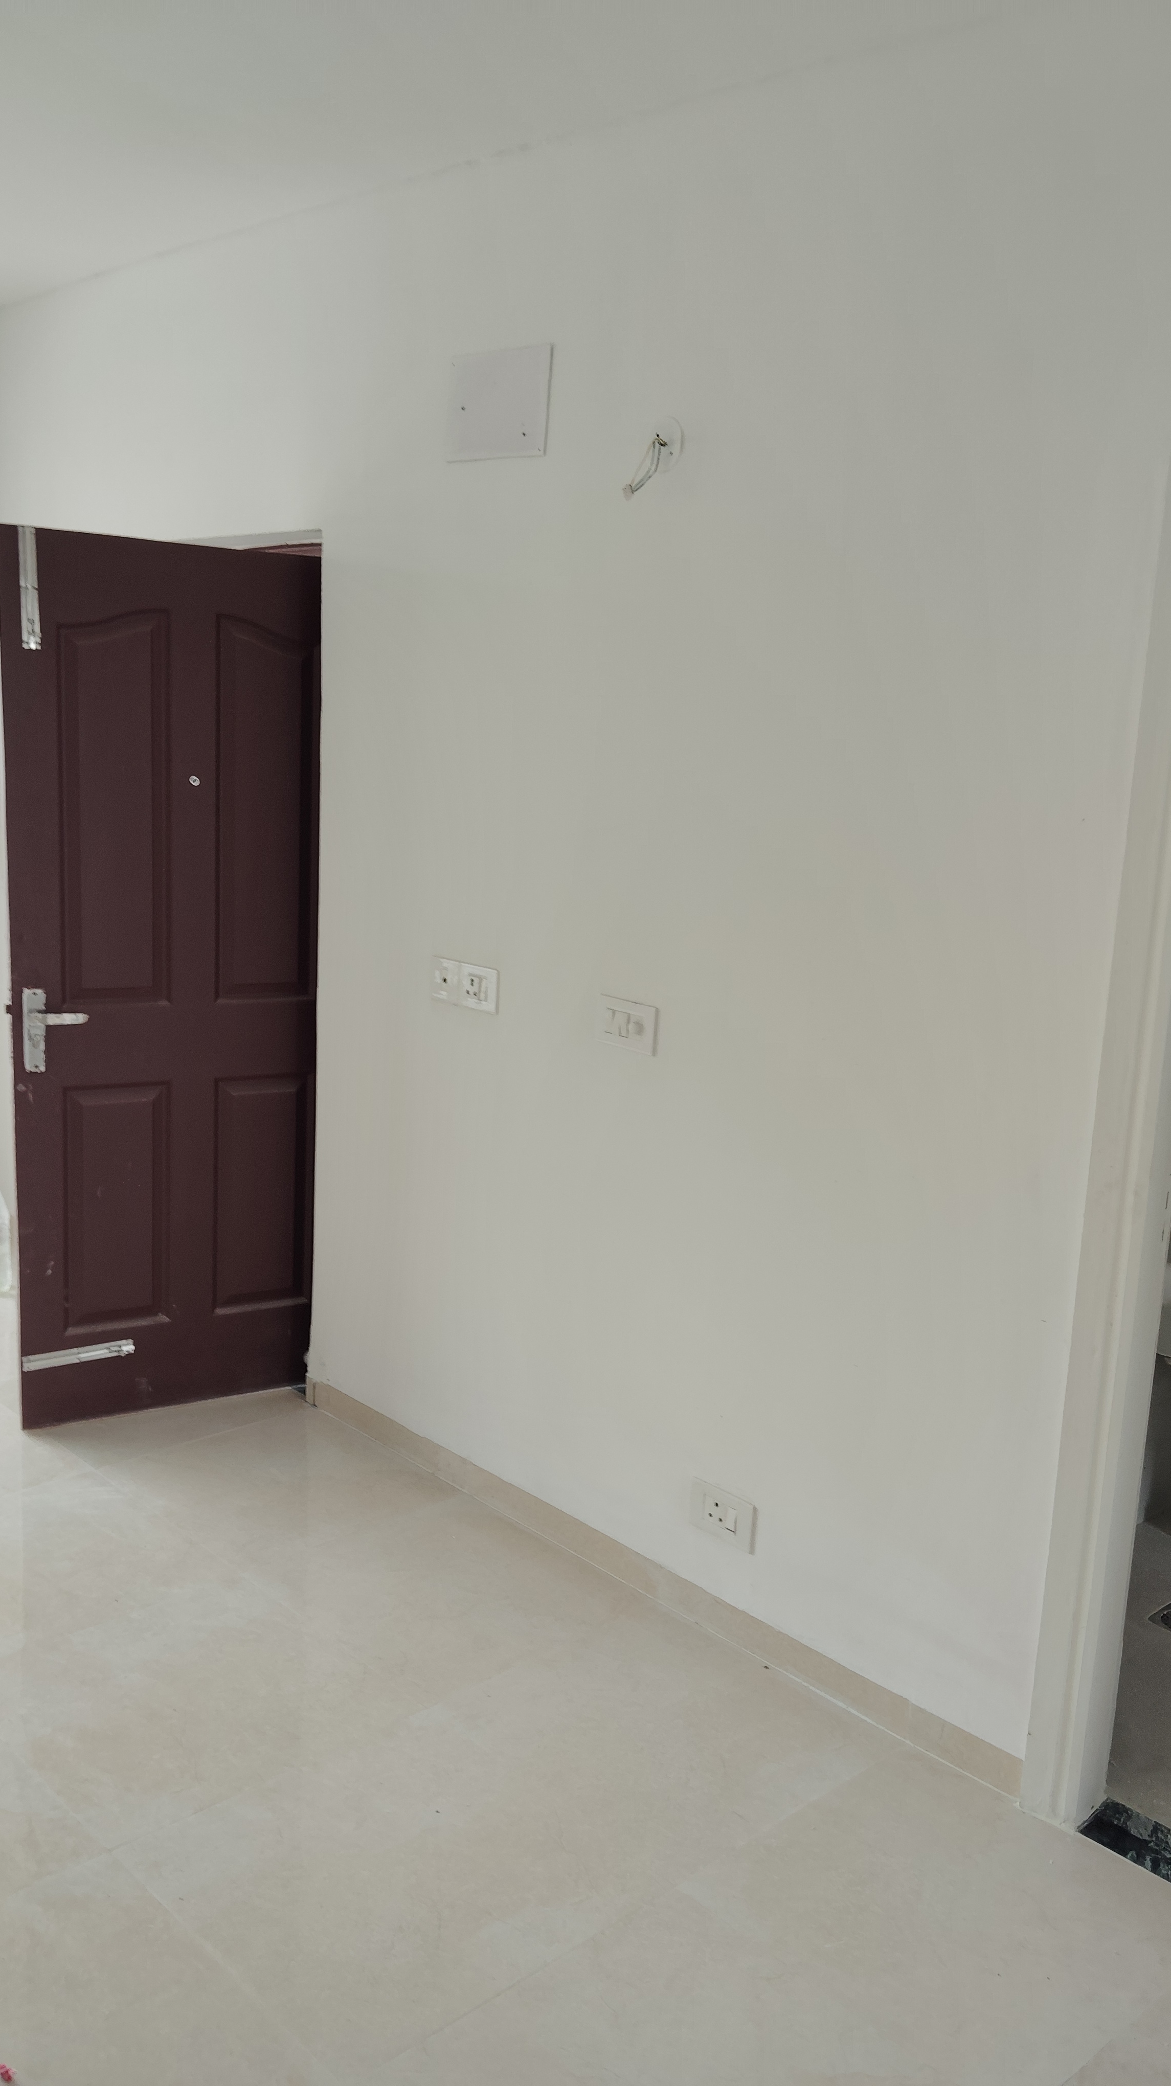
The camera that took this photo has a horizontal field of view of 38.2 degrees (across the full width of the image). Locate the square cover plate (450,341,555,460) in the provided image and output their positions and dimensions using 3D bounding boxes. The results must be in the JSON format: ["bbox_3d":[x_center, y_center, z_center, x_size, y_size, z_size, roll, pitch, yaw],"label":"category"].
[{"bbox_3d":[-0.172,-1.252,3.327,0.010,0.200,0.287,-9,16,-43],"label":"square cover plate"}]

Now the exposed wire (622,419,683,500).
[{"bbox_3d":[0.111,-1.042,3.018,0.072,0.151,0.105,-9,16,-43],"label":"exposed wire"}]

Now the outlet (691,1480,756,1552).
[{"bbox_3d":[0.261,0.903,3.216,0.013,0.093,0.148,-9,16,-43],"label":"outlet"}]

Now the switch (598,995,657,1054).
[{"bbox_3d":[0.081,-0.034,3.255,0.013,0.091,0.145,-9,16,-43],"label":"switch"}]

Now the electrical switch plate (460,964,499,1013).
[{"bbox_3d":[-0.229,-0.117,3.565,0.013,0.091,0.113,-9,16,-43],"label":"electrical switch plate"}]

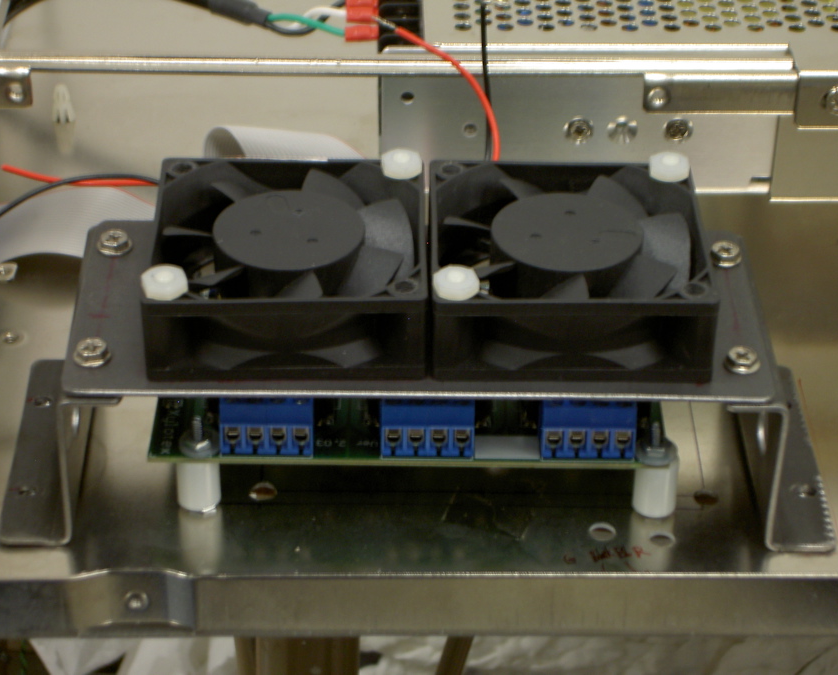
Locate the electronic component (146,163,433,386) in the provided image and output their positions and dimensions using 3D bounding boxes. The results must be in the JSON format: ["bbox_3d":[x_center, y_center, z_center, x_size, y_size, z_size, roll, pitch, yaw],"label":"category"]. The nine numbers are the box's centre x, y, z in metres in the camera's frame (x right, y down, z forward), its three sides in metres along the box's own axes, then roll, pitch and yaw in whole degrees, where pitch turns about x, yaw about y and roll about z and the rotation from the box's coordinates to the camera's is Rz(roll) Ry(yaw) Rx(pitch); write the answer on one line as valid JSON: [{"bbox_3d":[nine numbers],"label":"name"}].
[{"bbox_3d":[-0.029,-0.016,0.517,0.060,0.020,0.060,0,34,-1],"label":"electronic component"}]

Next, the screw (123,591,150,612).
[{"bbox_3d":[-0.063,0.059,0.516,0.005,0.005,0.002,0,34,-1],"label":"screw"}]

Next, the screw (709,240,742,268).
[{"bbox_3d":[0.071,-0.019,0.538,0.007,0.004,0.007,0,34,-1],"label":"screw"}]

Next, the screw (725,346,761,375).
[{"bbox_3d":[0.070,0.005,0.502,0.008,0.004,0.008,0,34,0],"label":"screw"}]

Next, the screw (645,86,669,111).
[{"bbox_3d":[0.064,-0.064,0.619,0.006,0.006,0.003,0,34,-1],"label":"screw"}]

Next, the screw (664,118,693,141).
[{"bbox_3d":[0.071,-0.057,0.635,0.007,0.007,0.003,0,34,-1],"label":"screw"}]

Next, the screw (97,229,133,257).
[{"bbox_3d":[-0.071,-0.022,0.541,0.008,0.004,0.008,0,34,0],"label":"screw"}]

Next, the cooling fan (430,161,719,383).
[{"bbox_3d":[0.033,-0.015,0.517,0.060,0.020,0.060,0,34,-1],"label":"cooling fan"}]

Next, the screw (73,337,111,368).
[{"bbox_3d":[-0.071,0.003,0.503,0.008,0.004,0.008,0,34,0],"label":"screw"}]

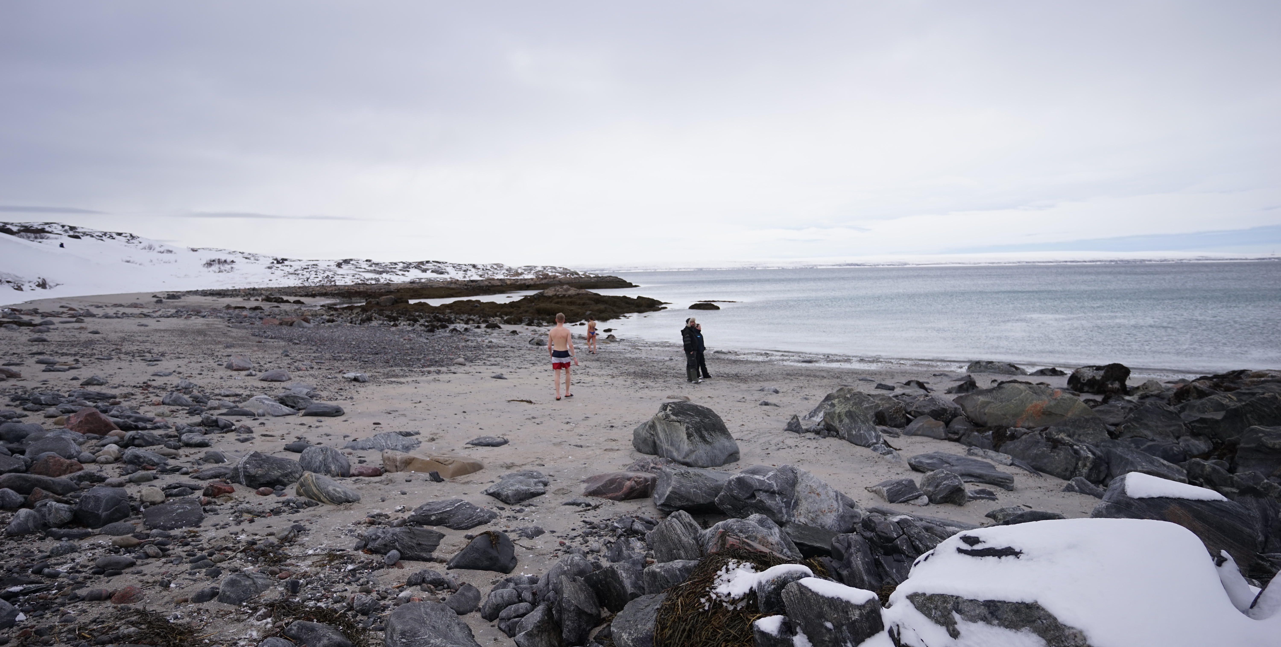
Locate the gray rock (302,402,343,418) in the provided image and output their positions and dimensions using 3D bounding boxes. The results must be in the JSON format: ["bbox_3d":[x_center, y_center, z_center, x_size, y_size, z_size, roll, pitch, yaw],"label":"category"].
[{"bbox_3d":[-5.204,1.394,9.927,0.627,0.211,0.345,-3,5,-20],"label":"gray rock"}]

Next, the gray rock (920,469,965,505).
[{"bbox_3d":[3.046,1.654,6.104,0.411,0.324,0.329,0,5,10],"label":"gray rock"}]

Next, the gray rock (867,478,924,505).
[{"bbox_3d":[2.586,1.702,6.153,0.524,0.205,0.341,1,5,22],"label":"gray rock"}]

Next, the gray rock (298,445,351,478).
[{"bbox_3d":[-3.417,1.487,6.546,0.500,0.315,0.375,-2,5,-15],"label":"gray rock"}]

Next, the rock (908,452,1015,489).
[{"bbox_3d":[3.707,1.661,7.031,1.119,0.252,0.481,4,7,43],"label":"rock"}]

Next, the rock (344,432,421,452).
[{"bbox_3d":[-3.199,1.468,7.537,0.893,0.170,0.491,-3,5,-20],"label":"rock"}]

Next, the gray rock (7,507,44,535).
[{"bbox_3d":[-4.610,1.462,4.529,0.189,0.172,0.171,-4,6,-30],"label":"gray rock"}]

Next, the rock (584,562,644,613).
[{"bbox_3d":[-0.164,1.648,3.776,0.372,0.256,0.335,-1,5,0],"label":"rock"}]

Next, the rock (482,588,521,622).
[{"bbox_3d":[-0.767,1.543,3.328,0.167,0.140,0.209,4,7,45],"label":"rock"}]

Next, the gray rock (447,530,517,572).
[{"bbox_3d":[-1.026,1.471,3.924,0.431,0.208,0.302,-1,5,5],"label":"gray rock"}]

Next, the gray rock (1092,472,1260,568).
[{"bbox_3d":[4.080,1.500,4.650,0.720,0.550,1.000,-4,6,-35],"label":"gray rock"}]

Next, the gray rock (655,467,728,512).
[{"bbox_3d":[0.527,1.575,5.772,0.811,0.376,0.486,-1,5,-5],"label":"gray rock"}]

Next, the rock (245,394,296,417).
[{"bbox_3d":[-6.021,1.340,9.889,0.750,0.280,0.480,-3,5,-20],"label":"rock"}]

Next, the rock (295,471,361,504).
[{"bbox_3d":[-2.740,1.445,5.320,0.502,0.232,0.326,-2,5,-15],"label":"rock"}]

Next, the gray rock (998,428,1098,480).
[{"bbox_3d":[5.061,1.574,7.529,0.840,0.502,1.051,-4,6,-30],"label":"gray rock"}]

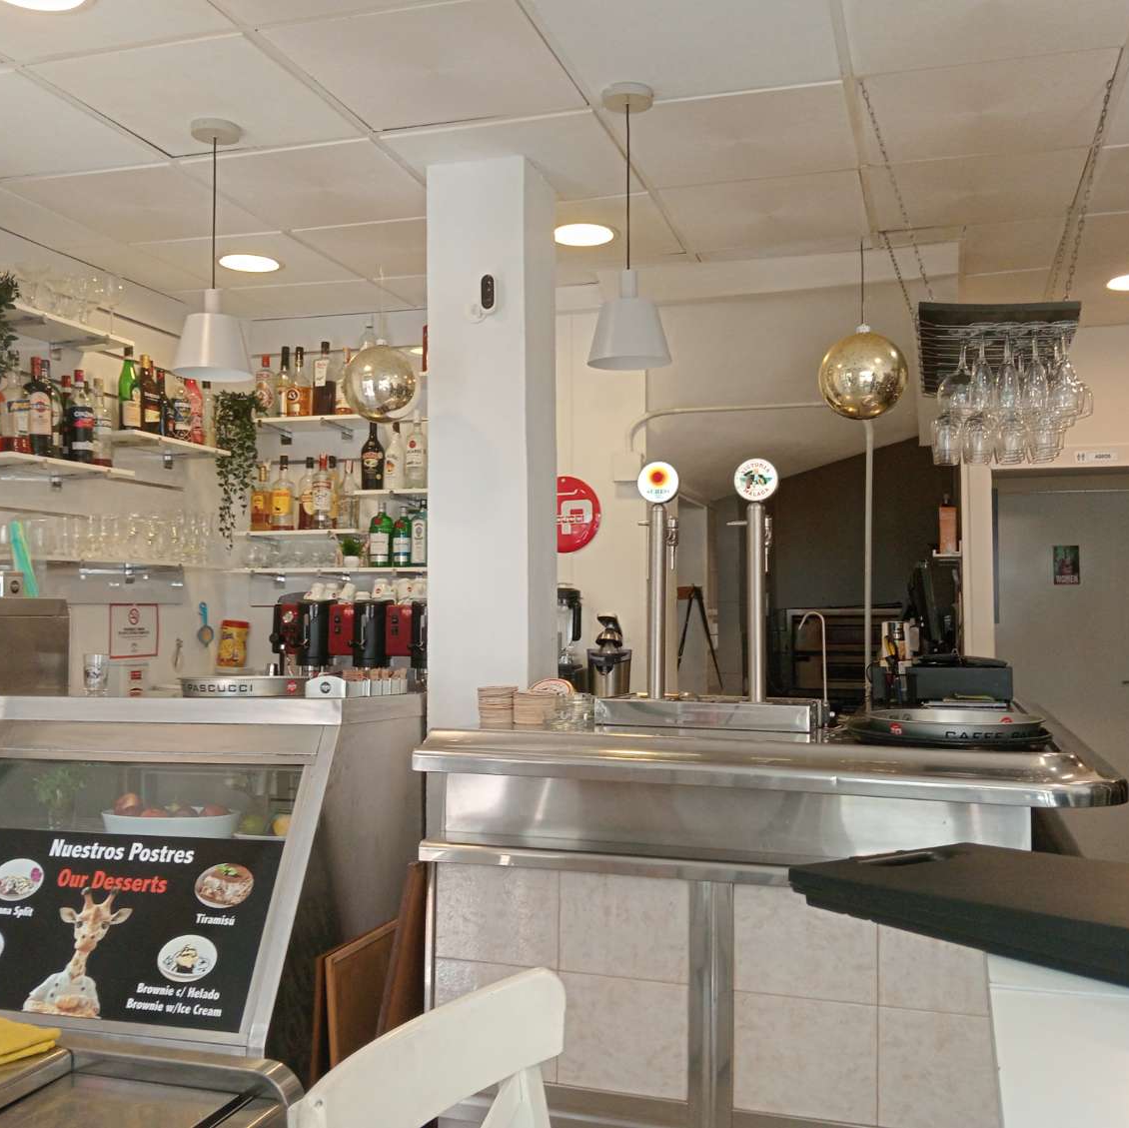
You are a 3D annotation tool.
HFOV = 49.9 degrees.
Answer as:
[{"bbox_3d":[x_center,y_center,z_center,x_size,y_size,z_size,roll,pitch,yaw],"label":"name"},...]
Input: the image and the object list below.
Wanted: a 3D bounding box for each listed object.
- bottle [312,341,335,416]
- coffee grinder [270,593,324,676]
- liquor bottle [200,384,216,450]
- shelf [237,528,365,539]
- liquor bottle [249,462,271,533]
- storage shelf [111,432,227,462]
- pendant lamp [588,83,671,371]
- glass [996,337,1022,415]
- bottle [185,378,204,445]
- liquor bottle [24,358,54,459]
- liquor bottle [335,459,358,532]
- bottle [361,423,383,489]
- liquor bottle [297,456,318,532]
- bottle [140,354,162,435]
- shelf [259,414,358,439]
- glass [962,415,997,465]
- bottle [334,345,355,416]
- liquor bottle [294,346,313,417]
[{"bbox_3d":[-0.954,-0.738,4.835,0.077,0.300,0.073,-1,-2,17],"label":"bottle"},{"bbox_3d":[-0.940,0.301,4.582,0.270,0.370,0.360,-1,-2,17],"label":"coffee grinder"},{"bbox_3d":[-1.372,-0.568,4.685,0.058,0.262,0.058,-1,-2,17],"label":"liquor bottle"},{"bbox_3d":[-1.029,-0.117,4.906,0.570,0.020,0.240,-1,-2,17],"label":"shelf"},{"bbox_3d":[-1.237,-0.269,4.964,0.083,0.291,0.075,-1,-2,17],"label":"liquor bottle"},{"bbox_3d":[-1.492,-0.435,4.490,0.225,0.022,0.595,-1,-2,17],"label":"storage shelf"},{"bbox_3d":[0.151,-0.794,2.864,0.197,0.645,0.197,0,-2,0],"label":"pendant lamp"},{"bbox_3d":[1.039,-0.450,2.835,0.065,0.204,0.065,-1,-2,17],"label":"glass"},{"bbox_3d":[-1.419,-0.589,4.647,0.085,0.275,0.085,2,-3,-33],"label":"bottle"},{"bbox_3d":[-1.638,-0.485,3.772,0.086,0.309,0.086,1,-2,-24],"label":"liquor bottle"},{"bbox_3d":[-0.854,-0.275,4.806,0.083,0.286,0.083,0,-2,0],"label":"liquor bottle"},{"bbox_3d":[-0.750,-0.437,4.750,0.087,0.296,0.087,0,-2,0],"label":"bottle"},{"bbox_3d":[-1.034,-0.279,4.913,0.084,0.307,0.084,0,-2,-12],"label":"liquor bottle"},{"bbox_3d":[-1.500,-0.604,4.386,0.084,0.290,0.084,-1,-3,37],"label":"bottle"},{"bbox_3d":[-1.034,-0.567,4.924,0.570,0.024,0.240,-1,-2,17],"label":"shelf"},{"bbox_3d":[1.272,-0.410,3.728,0.105,0.210,0.105,0,-2,17],"label":"glass"},{"bbox_3d":[-0.863,-0.728,4.817,0.082,0.276,0.082,-1,-2,17],"label":"bottle"},{"bbox_3d":[-1.077,-0.729,4.922,0.080,0.301,0.076,-1,-2,17],"label":"liquor bottle"}]

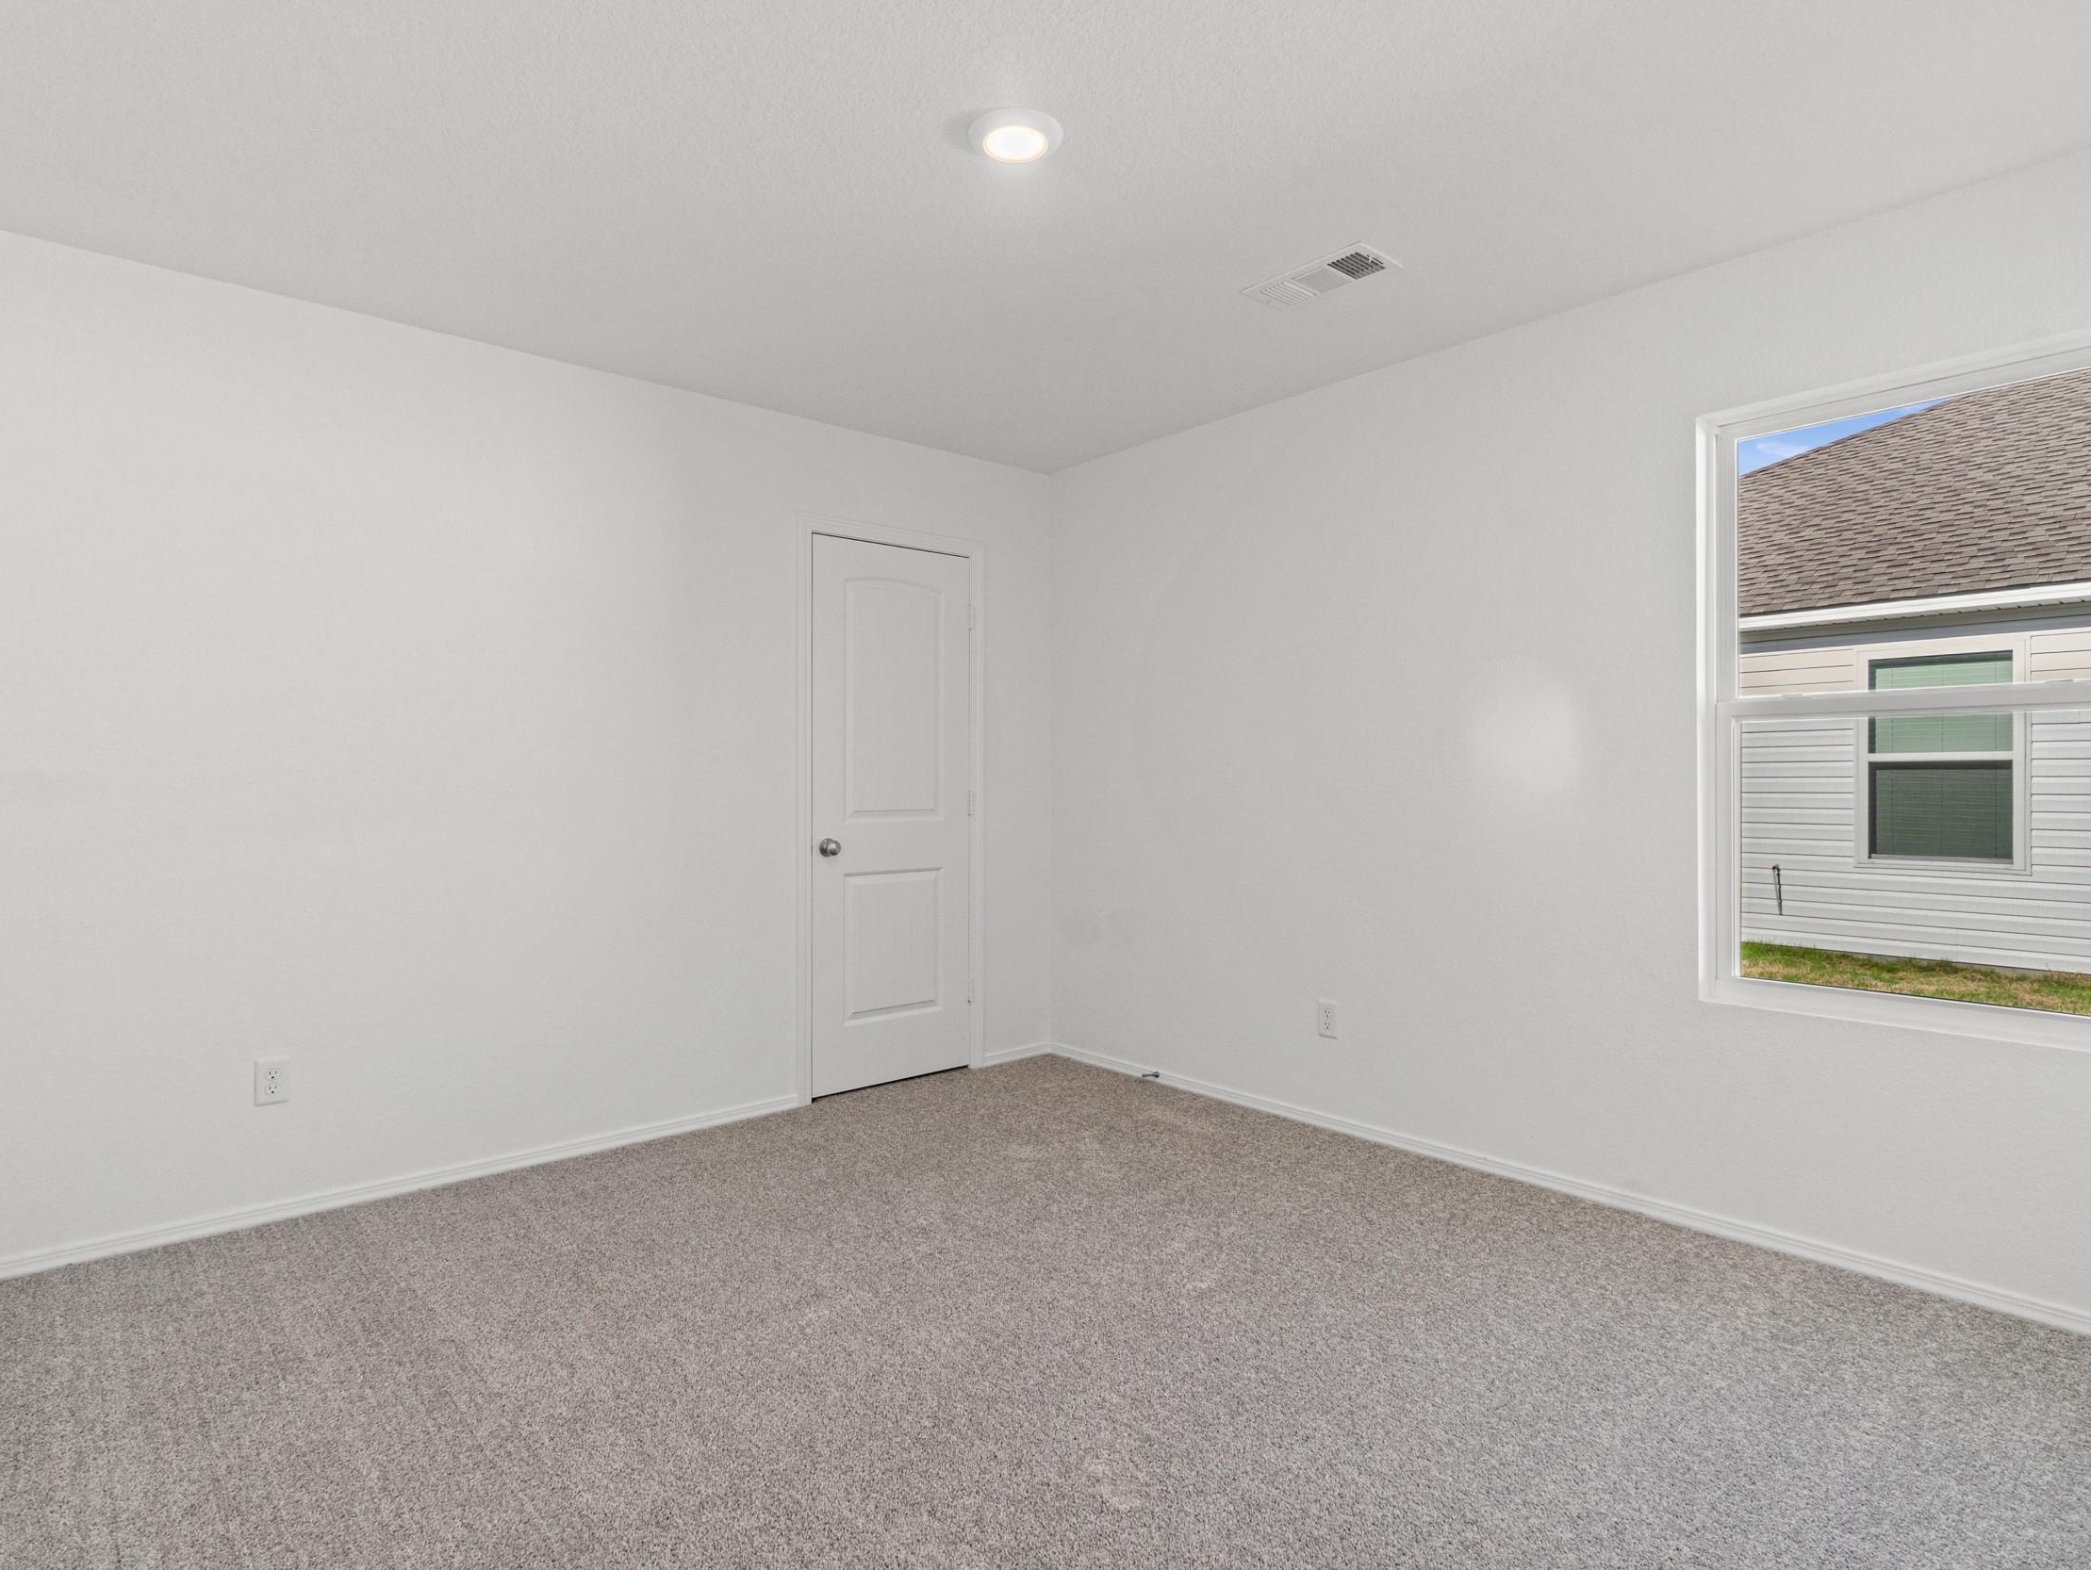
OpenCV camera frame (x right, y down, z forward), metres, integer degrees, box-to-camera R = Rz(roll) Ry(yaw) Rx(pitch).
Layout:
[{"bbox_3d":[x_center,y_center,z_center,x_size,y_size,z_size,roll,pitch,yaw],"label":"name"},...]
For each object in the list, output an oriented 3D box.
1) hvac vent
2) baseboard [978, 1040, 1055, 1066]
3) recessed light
[{"bbox_3d":[0.708,-1.293,2.699,0.178,0.020,0.344,0,0,-42],"label":"hvac vent"},{"bbox_3d":[-0.111,1.110,4.290,0.346,0.050,0.014,0,0,-39],"label":"baseboard"},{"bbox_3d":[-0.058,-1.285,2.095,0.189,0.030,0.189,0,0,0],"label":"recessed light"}]

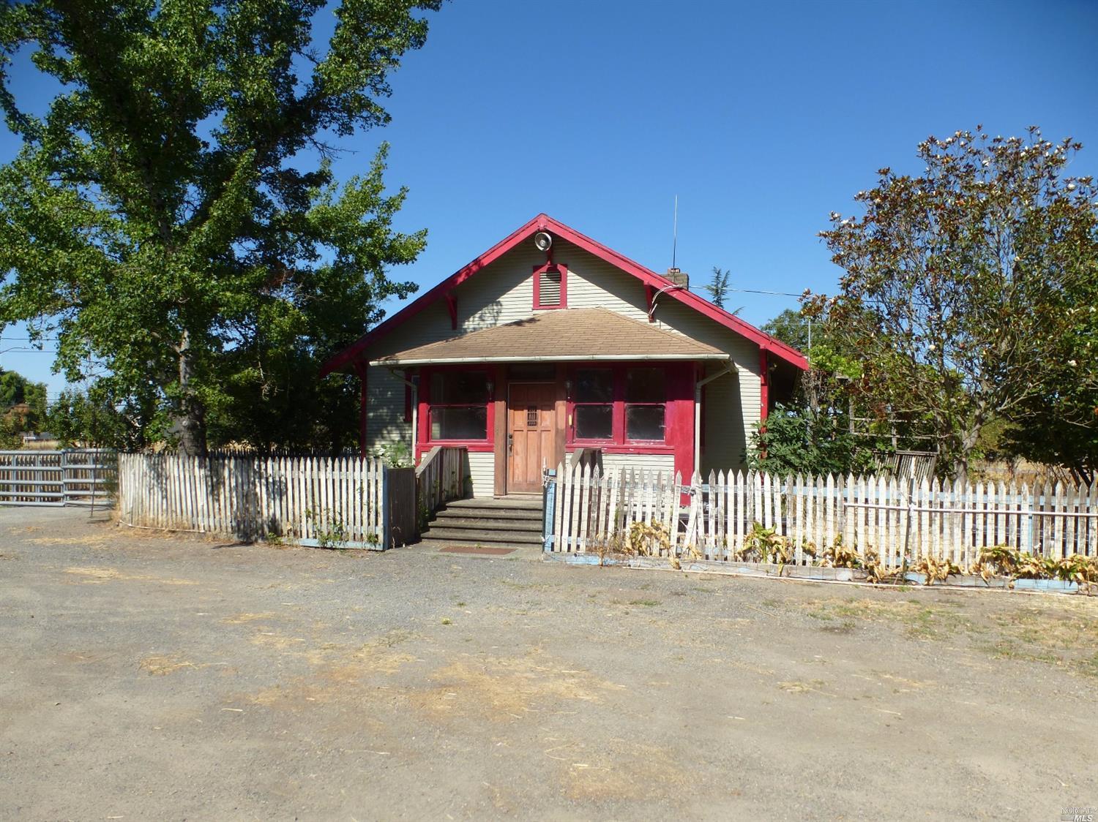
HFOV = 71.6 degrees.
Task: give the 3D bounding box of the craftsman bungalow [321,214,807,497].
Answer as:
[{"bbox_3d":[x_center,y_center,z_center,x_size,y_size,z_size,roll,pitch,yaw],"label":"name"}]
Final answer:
[{"bbox_3d":[0.975,-0.825,19.122,10.150,6.200,11.800,0,-2,16],"label":"craftsman bungalow"}]

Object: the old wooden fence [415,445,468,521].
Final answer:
[{"bbox_3d":[-1.843,1.276,13.175,0.140,1.320,2.000,0,-2,16],"label":"old wooden fence"}]

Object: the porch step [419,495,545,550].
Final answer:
[{"bbox_3d":[-0.602,1.853,12.711,2.500,0.540,2.150,0,-2,16],"label":"porch step"}]

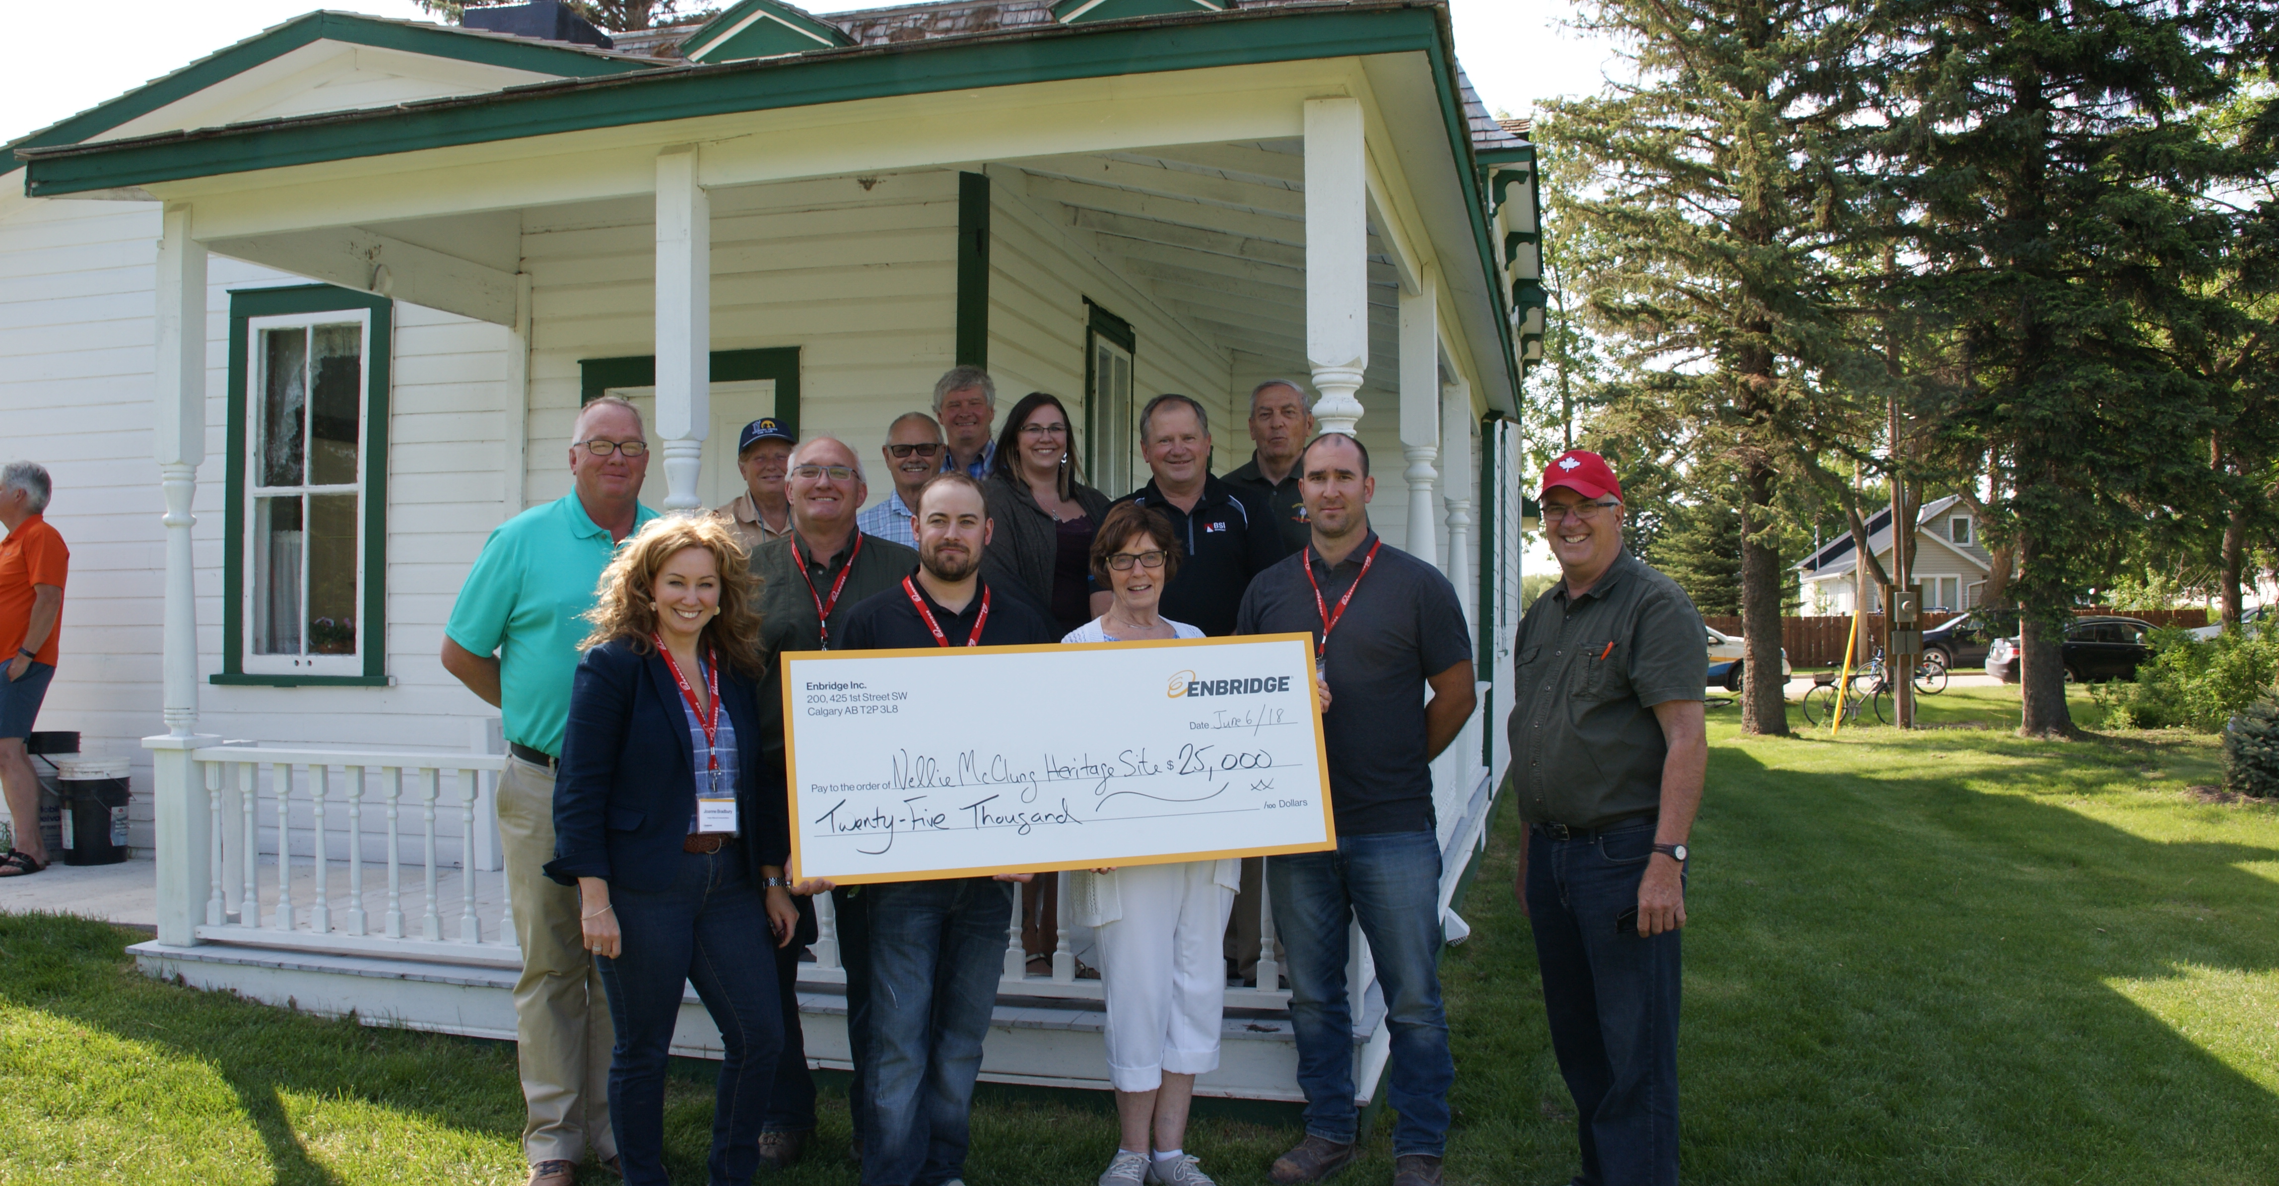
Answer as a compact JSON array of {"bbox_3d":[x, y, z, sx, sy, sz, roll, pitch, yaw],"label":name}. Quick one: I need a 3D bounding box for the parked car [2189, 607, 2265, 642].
[{"bbox_3d":[27.300,1.218,41.400,4.600,1.620,1.850,-1,-1,11],"label":"parked car"}]

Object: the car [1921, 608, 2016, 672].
[{"bbox_3d":[20.850,1.240,42.300,4.550,1.690,1.830,-1,-1,13],"label":"car"}]

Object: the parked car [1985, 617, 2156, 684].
[{"bbox_3d":[19.350,1.244,33.600,4.650,1.490,1.800,-1,-1,10],"label":"parked car"}]

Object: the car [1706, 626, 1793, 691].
[{"bbox_3d":[10.550,1.242,34.500,4.950,1.520,1.880,-1,-1,9],"label":"car"}]

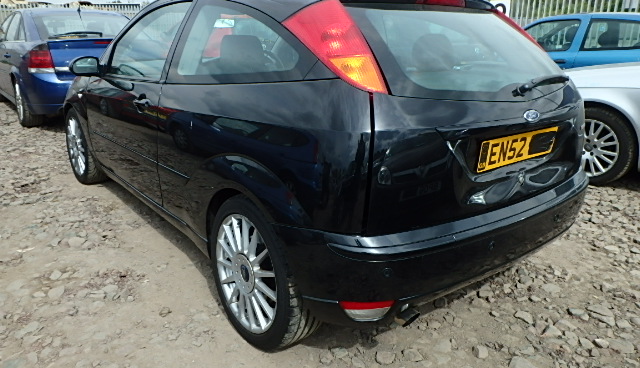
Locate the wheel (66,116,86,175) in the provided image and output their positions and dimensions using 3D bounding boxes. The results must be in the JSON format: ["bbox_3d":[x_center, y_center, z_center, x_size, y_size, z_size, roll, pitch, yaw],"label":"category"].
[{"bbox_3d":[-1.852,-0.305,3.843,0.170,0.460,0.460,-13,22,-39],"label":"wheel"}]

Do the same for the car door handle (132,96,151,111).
[{"bbox_3d":[-0.895,-0.406,2.427,0.050,0.070,0.210,-12,22,-37],"label":"car door handle"}]

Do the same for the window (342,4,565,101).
[{"bbox_3d":[0.583,-0.514,1.855,1.140,0.100,0.520,-12,61,-37],"label":"window"}]

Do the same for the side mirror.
[{"bbox_3d":[-1.420,-0.705,2.885,0.200,0.130,0.110,-10,20,-31],"label":"side mirror"}]

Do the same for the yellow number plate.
[{"bbox_3d":[0.732,-0.129,1.769,0.520,0.112,0.015,-12,27,-37],"label":"yellow number plate"}]

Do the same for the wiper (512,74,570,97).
[{"bbox_3d":[0.896,-0.393,1.898,0.520,0.080,0.080,-12,-5,-37],"label":"wiper"}]

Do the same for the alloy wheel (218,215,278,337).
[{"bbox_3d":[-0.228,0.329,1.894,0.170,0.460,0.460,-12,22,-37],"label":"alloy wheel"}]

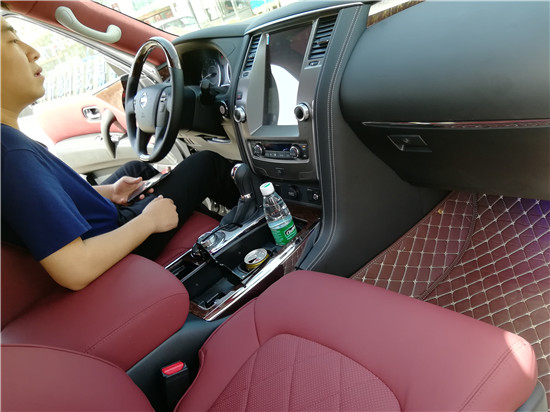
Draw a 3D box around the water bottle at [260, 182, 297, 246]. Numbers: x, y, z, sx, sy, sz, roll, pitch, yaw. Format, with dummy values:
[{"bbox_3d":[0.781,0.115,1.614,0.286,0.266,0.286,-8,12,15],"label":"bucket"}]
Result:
[{"bbox_3d":[0.018,0.046,1.084,0.064,0.225,0.064,-36,29,-31],"label":"water bottle"}]

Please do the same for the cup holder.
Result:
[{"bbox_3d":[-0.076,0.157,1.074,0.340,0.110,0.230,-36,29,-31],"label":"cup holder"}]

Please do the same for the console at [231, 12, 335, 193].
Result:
[{"bbox_3d":[0.028,-0.263,1.112,0.107,0.410,0.315,-7,11,-40],"label":"console"}]

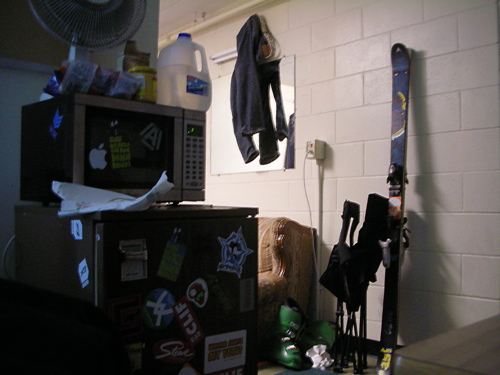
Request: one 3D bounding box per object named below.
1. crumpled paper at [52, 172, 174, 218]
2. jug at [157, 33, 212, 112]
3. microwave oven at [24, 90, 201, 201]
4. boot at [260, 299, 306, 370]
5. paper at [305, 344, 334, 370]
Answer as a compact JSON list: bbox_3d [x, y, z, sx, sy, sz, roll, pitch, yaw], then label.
[{"bbox_3d":[-0.326,0.015,1.262,0.140,0.110,0.320,-1,-2,45],"label":"crumpled paper"},{"bbox_3d":[-0.216,-0.370,1.662,0.152,0.262,0.152,-1,-1,42],"label":"jug"},{"bbox_3d":[-0.418,-0.093,1.568,0.327,0.295,0.456,-1,-1,42],"label":"microwave oven"},{"bbox_3d":[0.192,0.760,2.652,0.310,0.340,0.120,-1,-2,44],"label":"boot"},{"bbox_3d":[0.366,0.873,2.629,0.140,0.120,0.145,-1,-2,44],"label":"paper"}]

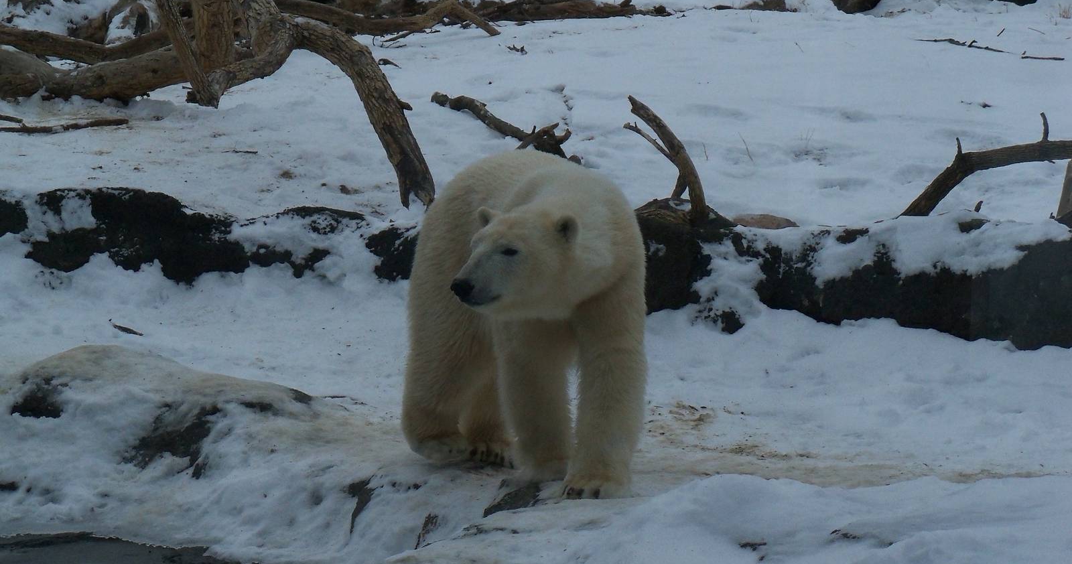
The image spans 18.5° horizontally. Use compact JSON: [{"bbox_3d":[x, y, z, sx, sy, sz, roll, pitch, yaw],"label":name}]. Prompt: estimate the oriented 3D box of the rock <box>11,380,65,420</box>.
[{"bbox_3d":[-1.838,0.435,12.100,0.200,0.140,0.150,0,8,0],"label":"rock"}]

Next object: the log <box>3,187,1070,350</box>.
[{"bbox_3d":[-0.112,-0.099,15.800,5.500,0.500,0.650,3,8,21],"label":"log"}]

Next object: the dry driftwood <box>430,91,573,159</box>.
[{"bbox_3d":[-0.221,-0.941,19.500,0.420,0.280,1.600,-3,8,-23],"label":"dry driftwood"}]

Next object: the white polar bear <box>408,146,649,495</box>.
[{"bbox_3d":[-0.074,0.097,11.400,0.690,1.110,1.650,-2,8,-16],"label":"white polar bear"}]

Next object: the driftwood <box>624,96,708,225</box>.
[{"bbox_3d":[0.613,-0.578,15.500,0.370,0.600,0.300,0,8,0],"label":"driftwood"}]

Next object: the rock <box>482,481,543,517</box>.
[{"bbox_3d":[-0.077,0.720,10.900,0.190,0.110,0.140,0,8,0],"label":"rock"}]

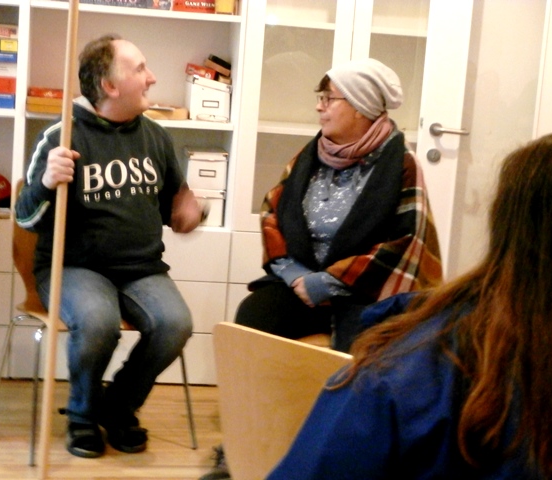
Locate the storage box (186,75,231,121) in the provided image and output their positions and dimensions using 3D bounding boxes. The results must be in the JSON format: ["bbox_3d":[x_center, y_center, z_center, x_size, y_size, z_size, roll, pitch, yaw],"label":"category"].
[{"bbox_3d":[-0.277,-0.575,5.152,0.162,0.164,0.258,3,10,-8],"label":"storage box"}]

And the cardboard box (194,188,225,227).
[{"bbox_3d":[-0.300,-0.151,5.174,0.157,0.147,0.255,3,10,-8],"label":"cardboard box"}]

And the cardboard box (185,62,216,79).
[{"bbox_3d":[-0.306,-0.682,5.089,0.116,0.037,0.120,15,8,-9],"label":"cardboard box"}]

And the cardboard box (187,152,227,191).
[{"bbox_3d":[-0.290,-0.295,5.149,0.157,0.147,0.255,3,10,-8],"label":"cardboard box"}]

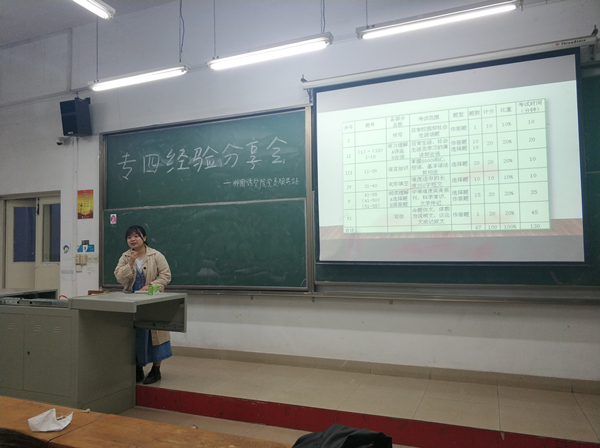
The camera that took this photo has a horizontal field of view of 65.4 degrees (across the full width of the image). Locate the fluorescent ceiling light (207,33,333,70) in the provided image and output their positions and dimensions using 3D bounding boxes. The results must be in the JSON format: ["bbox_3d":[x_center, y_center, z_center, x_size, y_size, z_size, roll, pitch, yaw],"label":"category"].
[{"bbox_3d":[-0.270,-1.553,4.206,1.230,0.090,0.120,-2,-3,23],"label":"fluorescent ceiling light"}]

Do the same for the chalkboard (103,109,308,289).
[{"bbox_3d":[-1.258,-0.228,5.665,3.012,2.057,0.100,-2,-3,23],"label":"chalkboard"}]

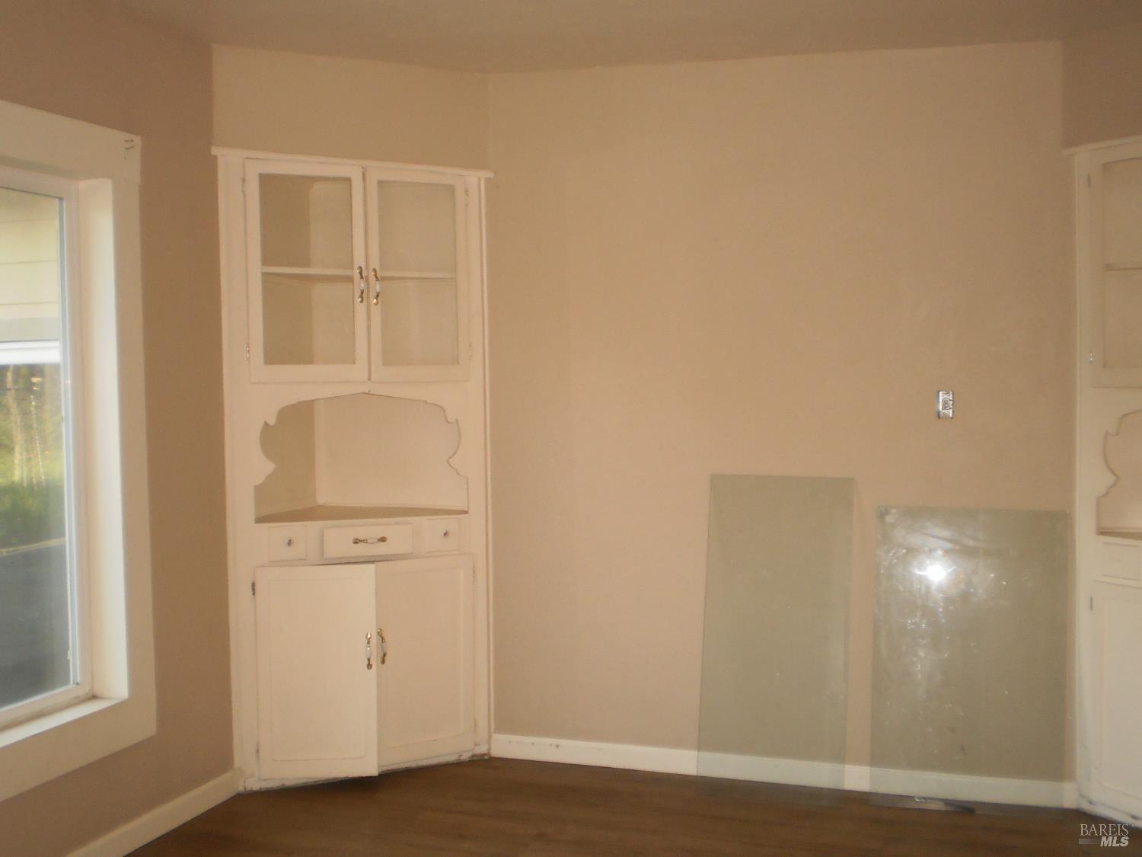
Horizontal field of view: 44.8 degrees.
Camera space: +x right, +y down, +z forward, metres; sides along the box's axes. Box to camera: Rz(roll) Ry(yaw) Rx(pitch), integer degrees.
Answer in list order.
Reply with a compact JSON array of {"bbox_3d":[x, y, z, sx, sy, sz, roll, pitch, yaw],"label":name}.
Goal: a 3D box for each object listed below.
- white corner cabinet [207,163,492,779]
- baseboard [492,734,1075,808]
[{"bbox_3d":[-0.813,0.134,4.992,0.935,2.137,0.460,-2,3,-26],"label":"white corner cabinet"},{"bbox_3d":[0.661,1.159,4.727,1.998,0.084,0.020,0,3,18],"label":"baseboard"}]

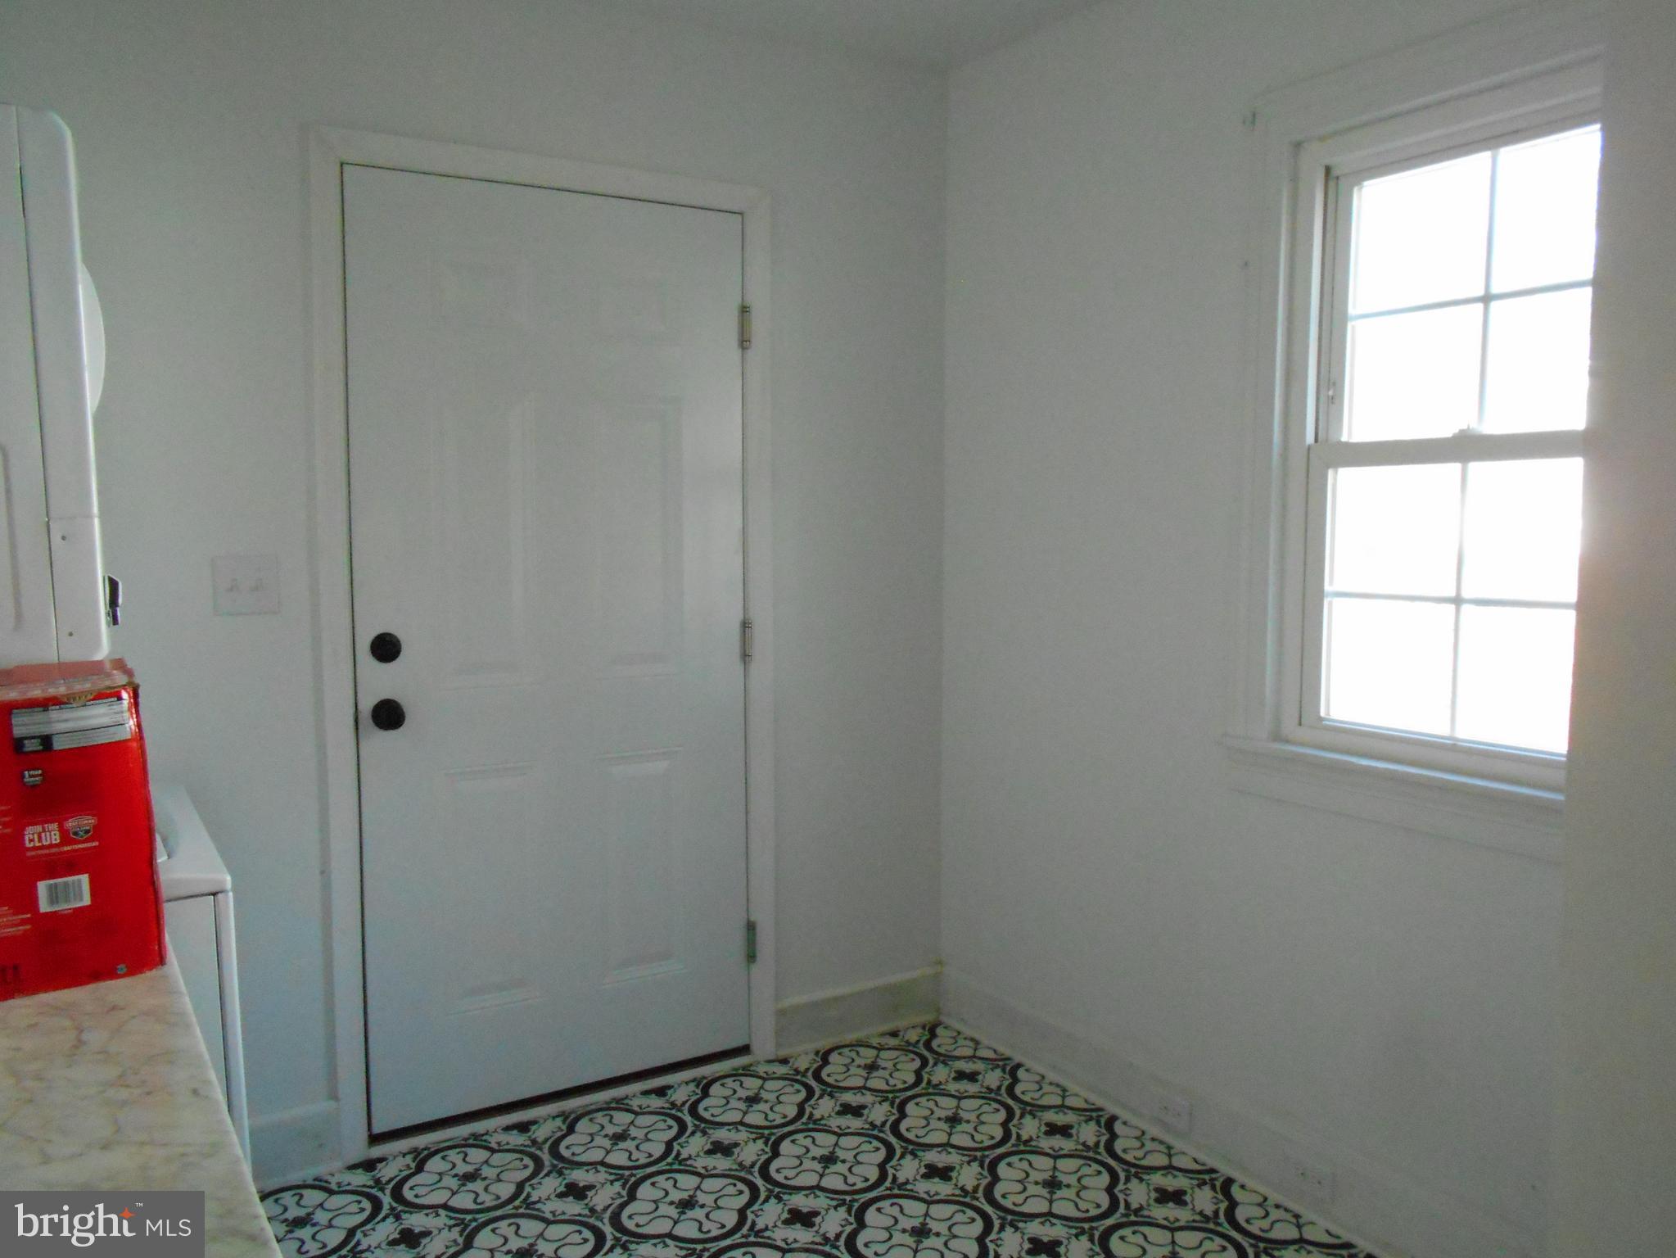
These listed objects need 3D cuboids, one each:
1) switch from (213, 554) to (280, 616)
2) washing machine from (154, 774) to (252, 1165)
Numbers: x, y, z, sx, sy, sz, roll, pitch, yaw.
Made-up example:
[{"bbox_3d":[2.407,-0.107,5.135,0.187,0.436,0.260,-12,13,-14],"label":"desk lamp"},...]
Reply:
[{"bbox_3d":[-1.173,-0.086,2.499,0.119,0.116,0.014,-3,5,-32],"label":"switch"},{"bbox_3d":[-1.275,0.765,1.825,0.670,0.890,0.685,-3,5,-32],"label":"washing machine"}]

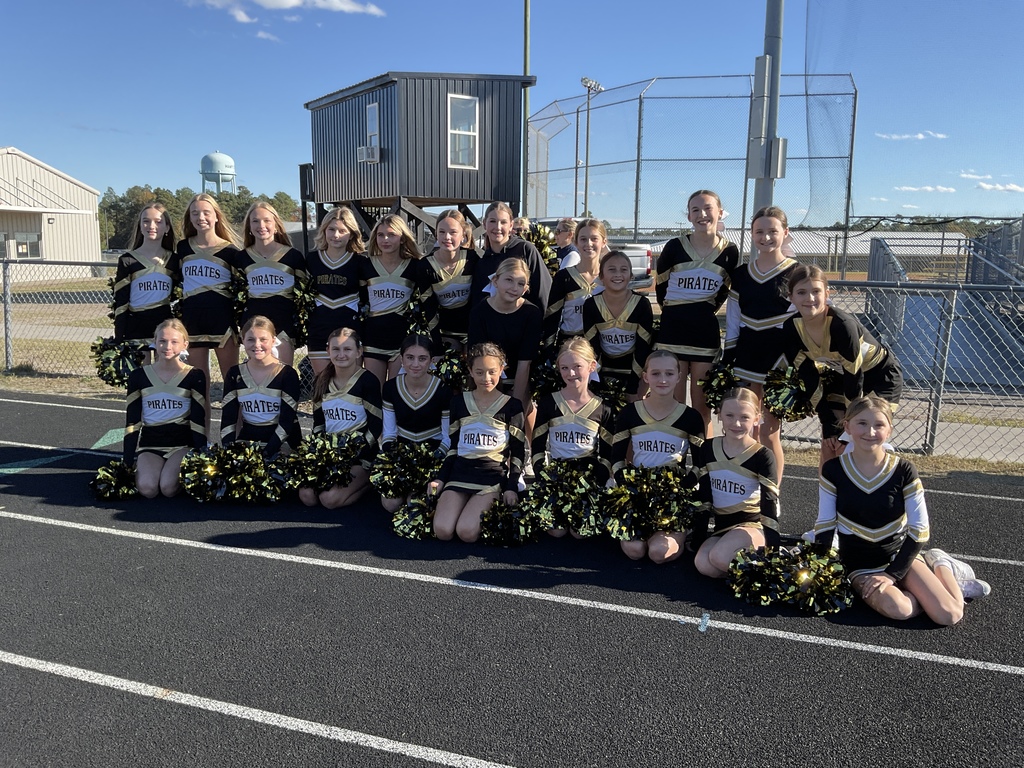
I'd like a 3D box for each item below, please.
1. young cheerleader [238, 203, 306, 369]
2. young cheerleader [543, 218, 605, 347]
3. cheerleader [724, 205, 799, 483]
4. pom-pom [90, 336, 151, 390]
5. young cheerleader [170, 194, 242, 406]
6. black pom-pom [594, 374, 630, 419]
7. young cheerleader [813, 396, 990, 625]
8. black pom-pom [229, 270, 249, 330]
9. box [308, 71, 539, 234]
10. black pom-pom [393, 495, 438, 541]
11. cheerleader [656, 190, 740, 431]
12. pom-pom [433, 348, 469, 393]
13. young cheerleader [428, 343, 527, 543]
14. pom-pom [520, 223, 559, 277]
[{"bbox_3d":[-1.395,-0.284,5.006,0.420,1.530,0.290,-1,10,-9],"label":"young cheerleader"},{"bbox_3d":[0.401,-0.149,4.588,0.440,1.446,0.300,2,10,8],"label":"young cheerleader"},{"bbox_3d":[1.193,-0.088,4.120,0.400,1.508,0.300,4,10,19],"label":"cheerleader"},{"bbox_3d":[-2.475,-0.136,5.424,0.360,0.320,0.320,-2,10,-17],"label":"pom-pom"},{"bbox_3d":[-1.847,-0.358,5.279,0.440,1.581,0.300,-1,10,-9],"label":"young cheerleader"},{"bbox_3d":[0.465,0.071,4.219,0.260,0.260,0.260,2,10,10],"label":"black pom-pom"},{"bbox_3d":[1.431,0.440,3.272,0.600,0.757,0.570,4,10,18],"label":"young cheerleader"},{"bbox_3d":[-1.701,-0.524,5.315,0.220,0.340,0.230,-1,10,-12],"label":"black pom-pom"},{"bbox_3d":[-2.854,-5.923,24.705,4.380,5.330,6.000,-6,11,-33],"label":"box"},{"bbox_3d":[-0.428,0.605,3.890,0.250,0.210,0.230,1,10,0],"label":"black pom-pom"},{"bbox_3d":[0.958,-0.177,4.410,0.420,1.600,0.300,3,10,11],"label":"cheerleader"},{"bbox_3d":[-0.332,-0.062,4.628,0.240,0.260,0.230,0,10,-3],"label":"pom-pom"},{"bbox_3d":[-0.163,0.241,4.018,0.440,0.857,0.580,2,10,10],"label":"young cheerleader"},{"bbox_3d":[0.136,-0.765,4.972,0.270,0.340,0.260,1,10,0],"label":"pom-pom"}]

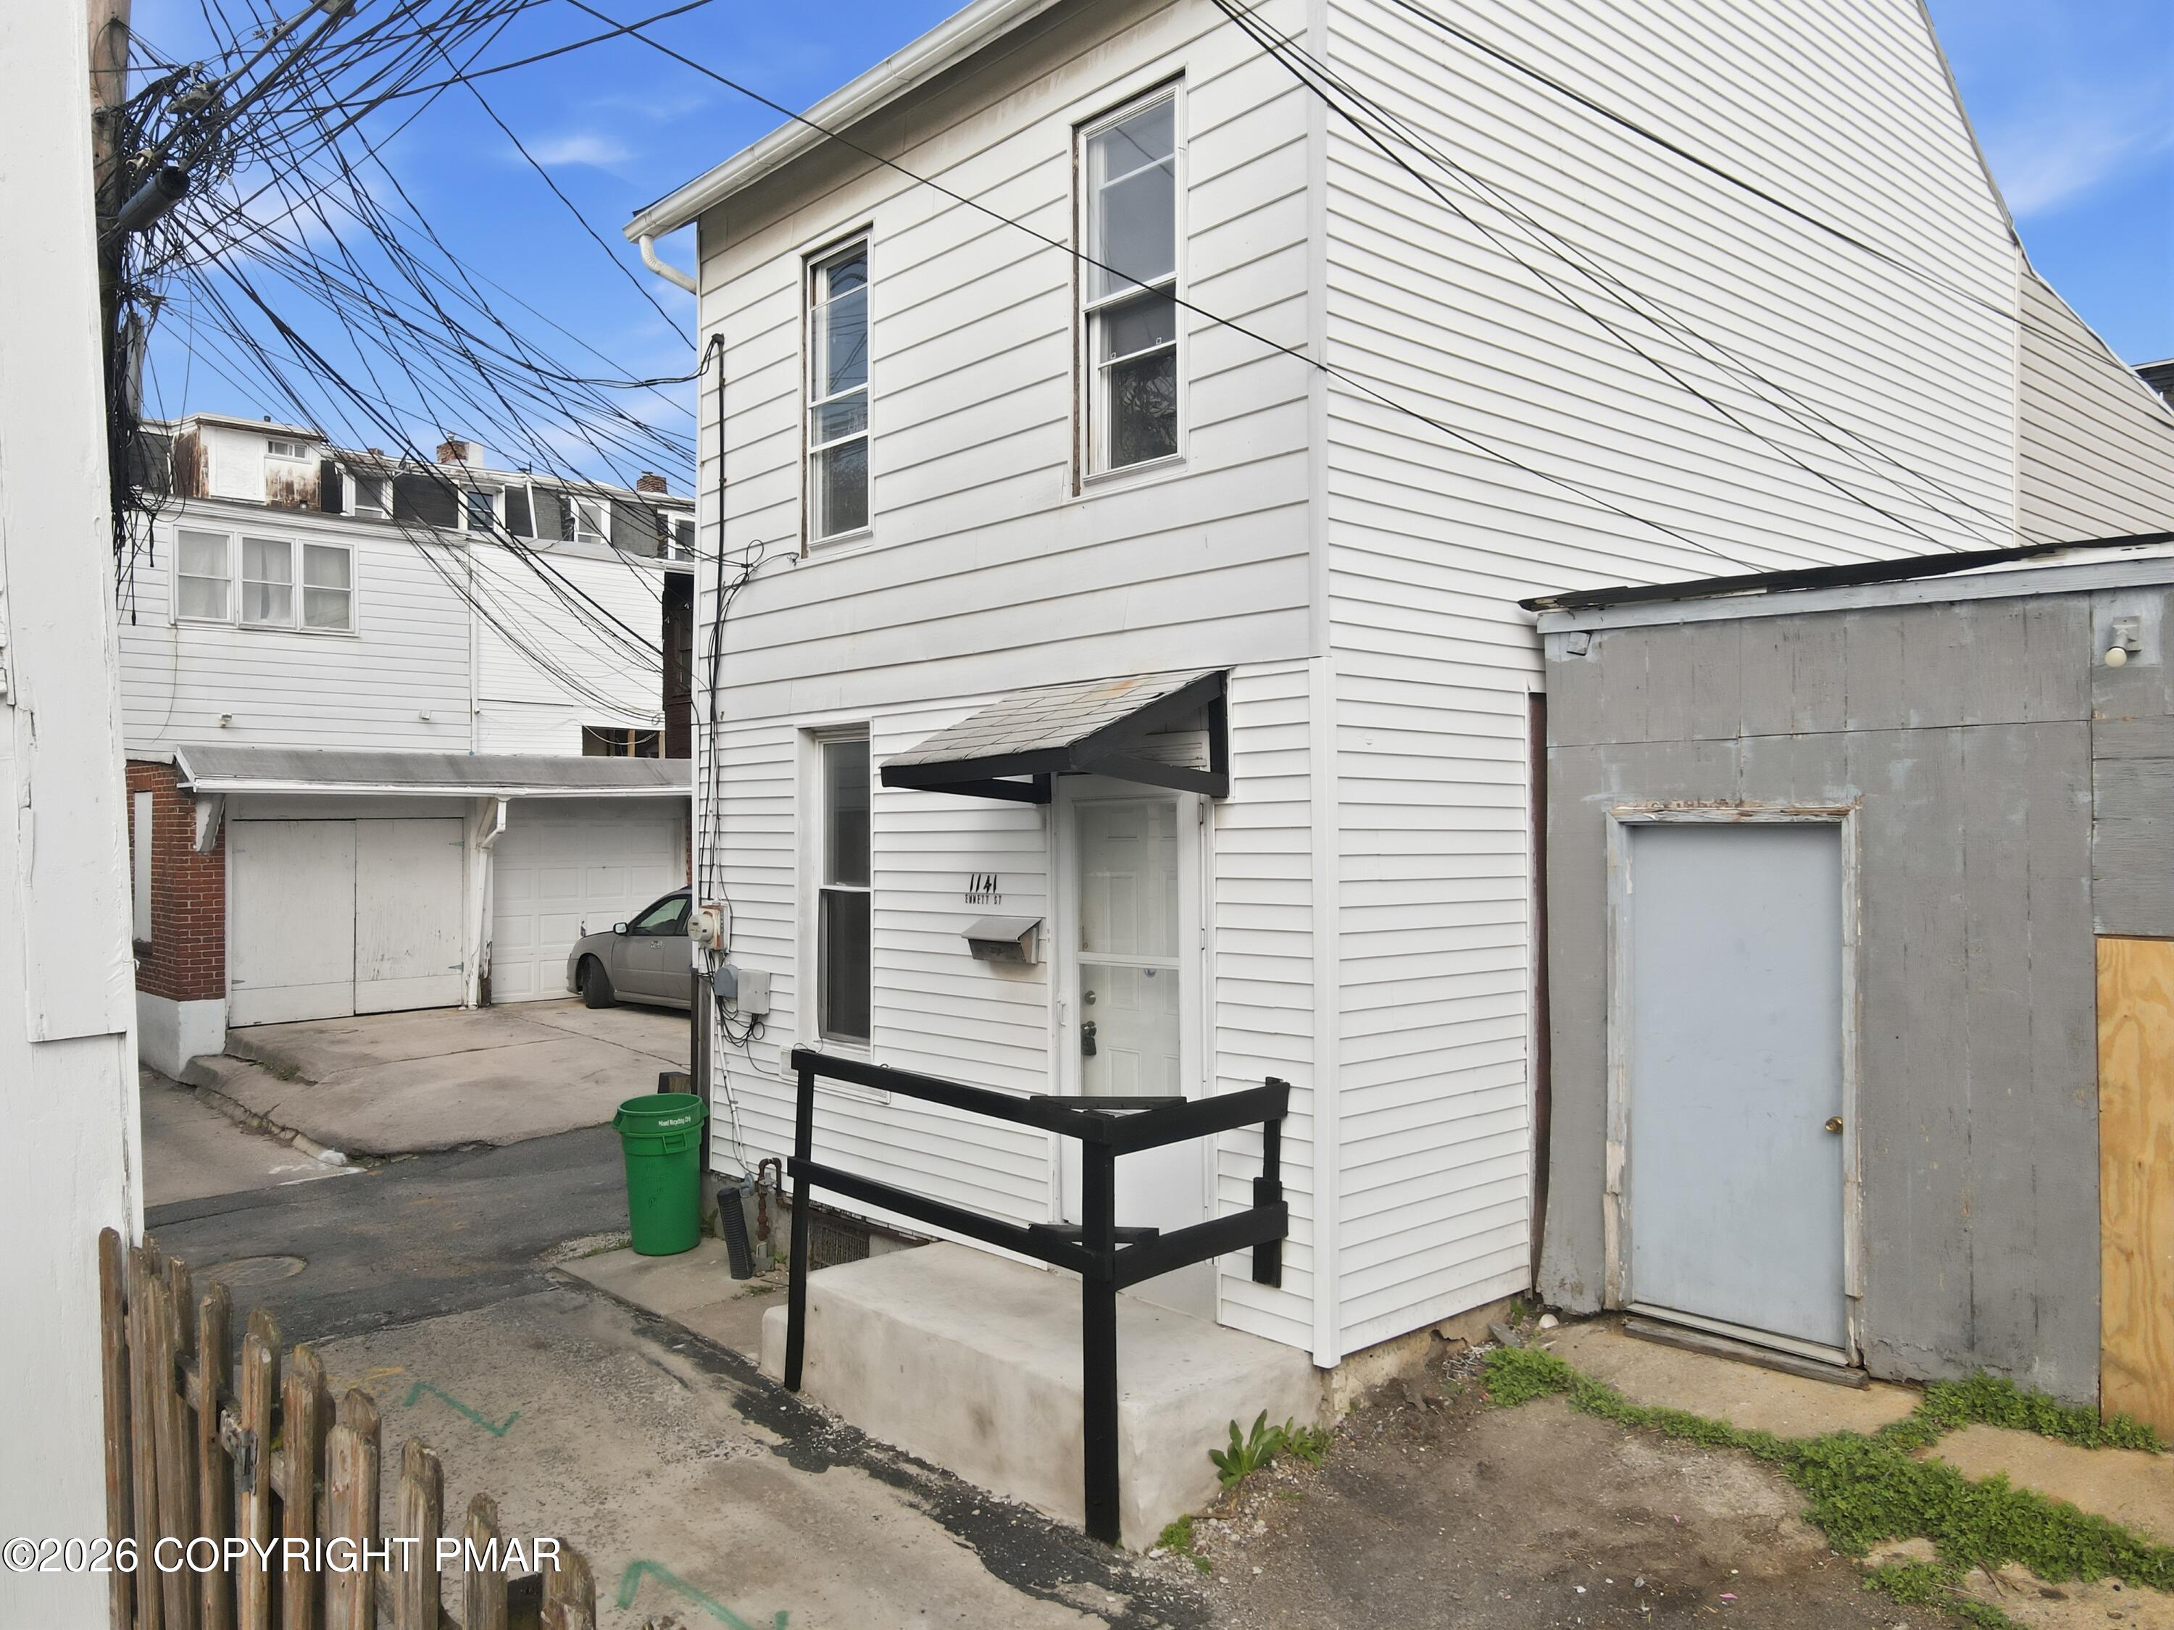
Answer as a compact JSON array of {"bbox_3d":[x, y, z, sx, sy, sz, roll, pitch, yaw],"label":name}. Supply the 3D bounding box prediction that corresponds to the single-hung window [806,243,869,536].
[{"bbox_3d":[-1.333,-2.283,8.207,0.100,1.610,0.620,1,-1,-44],"label":"single-hung window"}]

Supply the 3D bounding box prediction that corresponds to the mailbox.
[{"bbox_3d":[-0.404,0.590,7.050,0.160,0.220,0.410,1,-1,-44],"label":"mailbox"}]

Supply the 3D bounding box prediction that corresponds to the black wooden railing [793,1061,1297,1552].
[{"bbox_3d":[-0.266,1.797,6.294,0.980,1.540,2.140,1,-1,-44],"label":"black wooden railing"}]

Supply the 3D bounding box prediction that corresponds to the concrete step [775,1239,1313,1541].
[{"bbox_3d":[-0.301,2.323,6.361,0.930,0.510,2.460,1,-1,-44],"label":"concrete step"}]

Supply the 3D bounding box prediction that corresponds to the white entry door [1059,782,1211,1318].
[{"bbox_3d":[0.189,0.914,6.531,0.090,2.170,0.890,1,-1,-44],"label":"white entry door"}]

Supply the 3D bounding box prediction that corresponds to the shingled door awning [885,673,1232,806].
[{"bbox_3d":[-0.155,-0.339,6.284,0.870,0.530,1.230,1,-1,-44],"label":"shingled door awning"}]

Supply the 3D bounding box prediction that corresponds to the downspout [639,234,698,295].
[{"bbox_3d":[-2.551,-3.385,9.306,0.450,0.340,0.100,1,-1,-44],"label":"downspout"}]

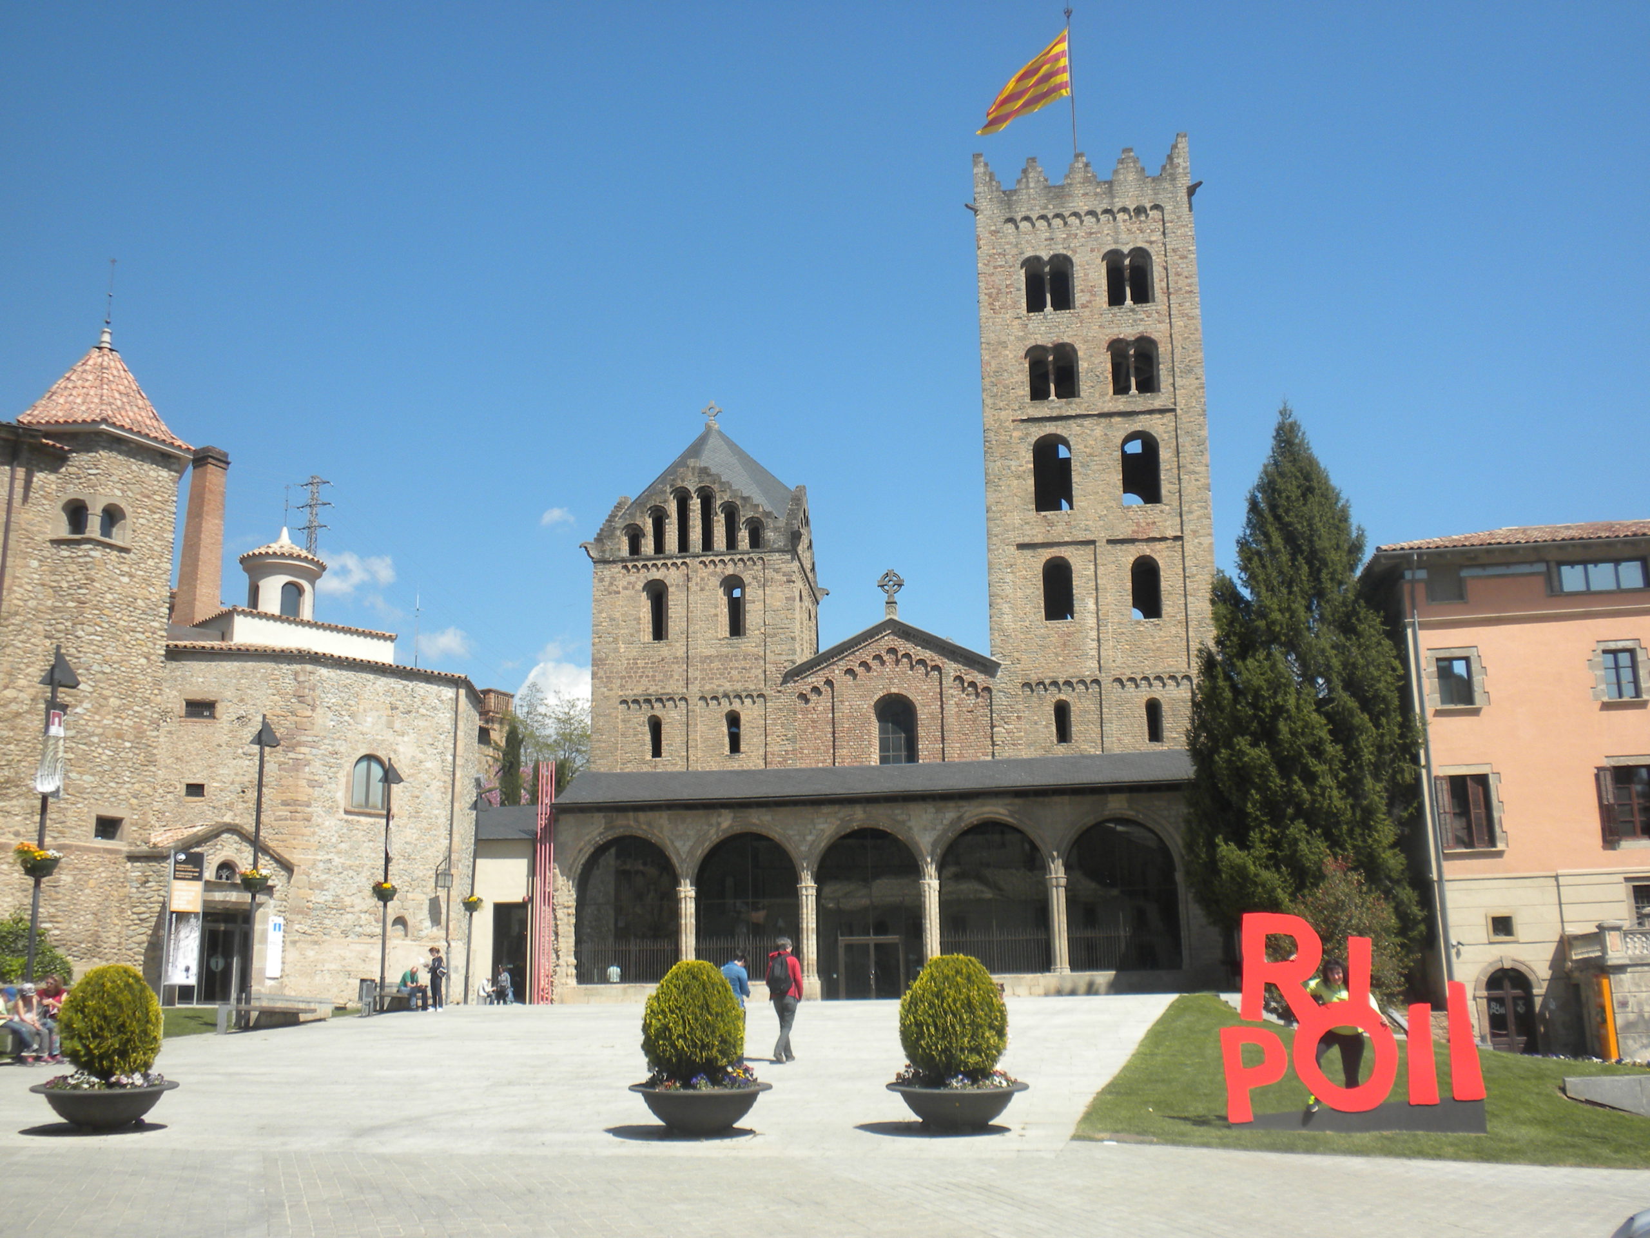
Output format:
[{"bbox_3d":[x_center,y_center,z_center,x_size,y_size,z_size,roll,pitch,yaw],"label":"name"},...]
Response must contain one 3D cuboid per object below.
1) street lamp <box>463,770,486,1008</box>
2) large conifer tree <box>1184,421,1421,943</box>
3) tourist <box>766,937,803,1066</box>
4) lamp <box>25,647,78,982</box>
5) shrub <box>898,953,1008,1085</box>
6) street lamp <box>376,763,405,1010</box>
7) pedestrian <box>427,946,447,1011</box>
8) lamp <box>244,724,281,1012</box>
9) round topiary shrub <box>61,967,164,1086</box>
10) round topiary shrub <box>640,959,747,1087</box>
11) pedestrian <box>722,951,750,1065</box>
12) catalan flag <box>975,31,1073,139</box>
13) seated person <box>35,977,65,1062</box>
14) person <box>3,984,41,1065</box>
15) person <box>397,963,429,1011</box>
[{"bbox_3d":[-10.281,7.929,51.367,0.650,6.480,0.650,-2,-14,6],"label":"street lamp"},{"bbox_3d":[13.929,2.260,51.275,6.600,17.800,6.600,-3,-13,10],"label":"large conifer tree"},{"bbox_3d":[-0.588,5.435,25.124,0.520,1.740,0.520,-4,-14,14],"label":"tourist"},{"bbox_3d":[-12.419,3.645,28.069,0.680,6.600,0.680,-2,-13,6],"label":"lamp"},{"bbox_3d":[1.219,3.772,16.675,1.030,1.220,1.030,-1,-13,2],"label":"shrub"},{"bbox_3d":[-11.465,6.929,46.553,0.650,6.600,0.650,-2,-13,6],"label":"street lamp"},{"bbox_3d":[-9.883,9.177,44.923,0.450,1.620,0.460,4,-14,-21],"label":"pedestrian"},{"bbox_3d":[-11.784,5.198,36.664,0.650,6.450,0.650,-2,-14,6],"label":"lamp"},{"bbox_3d":[-6.615,3.754,16.426,0.900,1.065,0.900,-1,-14,0],"label":"round topiary shrub"},{"bbox_3d":[-1.187,3.625,15.928,0.930,1.084,0.930,-1,-14,0],"label":"round topiary shrub"},{"bbox_3d":[-1.286,5.497,24.889,0.520,1.599,0.420,-7,-15,23],"label":"pedestrian"},{"bbox_3d":[10.265,-27.673,90.904,4.600,5.300,1.200,-5,-14,15],"label":"catalan flag"},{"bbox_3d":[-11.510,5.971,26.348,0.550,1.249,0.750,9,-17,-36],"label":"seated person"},{"bbox_3d":[-12.154,6.161,26.844,0.680,1.200,0.450,-6,-14,22],"label":"person"},{"bbox_3d":[-10.532,9.460,45.342,0.780,1.201,0.500,-7,-15,23],"label":"person"}]

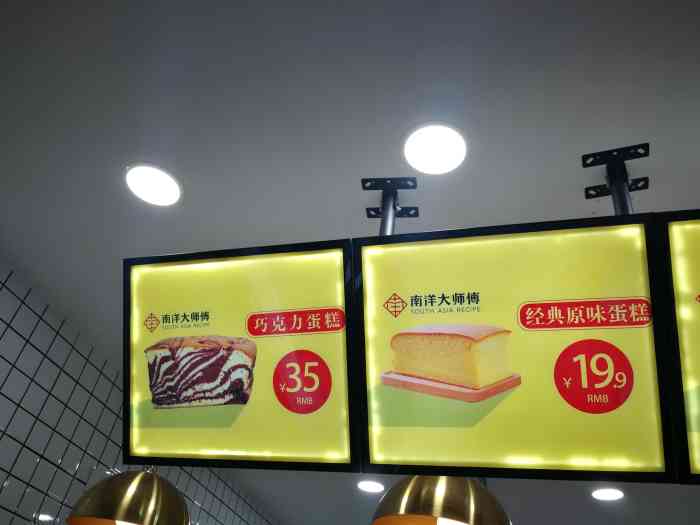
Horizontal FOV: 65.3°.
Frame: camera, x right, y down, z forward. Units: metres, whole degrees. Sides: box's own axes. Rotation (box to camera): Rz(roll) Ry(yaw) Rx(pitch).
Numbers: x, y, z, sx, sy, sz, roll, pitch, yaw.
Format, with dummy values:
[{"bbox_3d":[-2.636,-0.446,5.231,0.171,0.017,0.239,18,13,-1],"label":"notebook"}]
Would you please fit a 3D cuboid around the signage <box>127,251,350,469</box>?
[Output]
[{"bbox_3d":[-0.271,0.223,1.295,0.572,0.481,0.040,-4,-6,15],"label":"signage"}]

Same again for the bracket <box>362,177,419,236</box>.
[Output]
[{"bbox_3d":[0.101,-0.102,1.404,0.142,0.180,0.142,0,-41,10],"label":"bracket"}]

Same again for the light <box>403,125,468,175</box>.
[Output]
[{"bbox_3d":[0.209,-0.276,1.328,0.150,0.030,0.150,-4,-42,14],"label":"light"}]

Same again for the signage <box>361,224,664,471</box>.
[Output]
[{"bbox_3d":[0.315,0.181,1.140,0.587,0.484,0.040,-4,-6,15],"label":"signage"}]

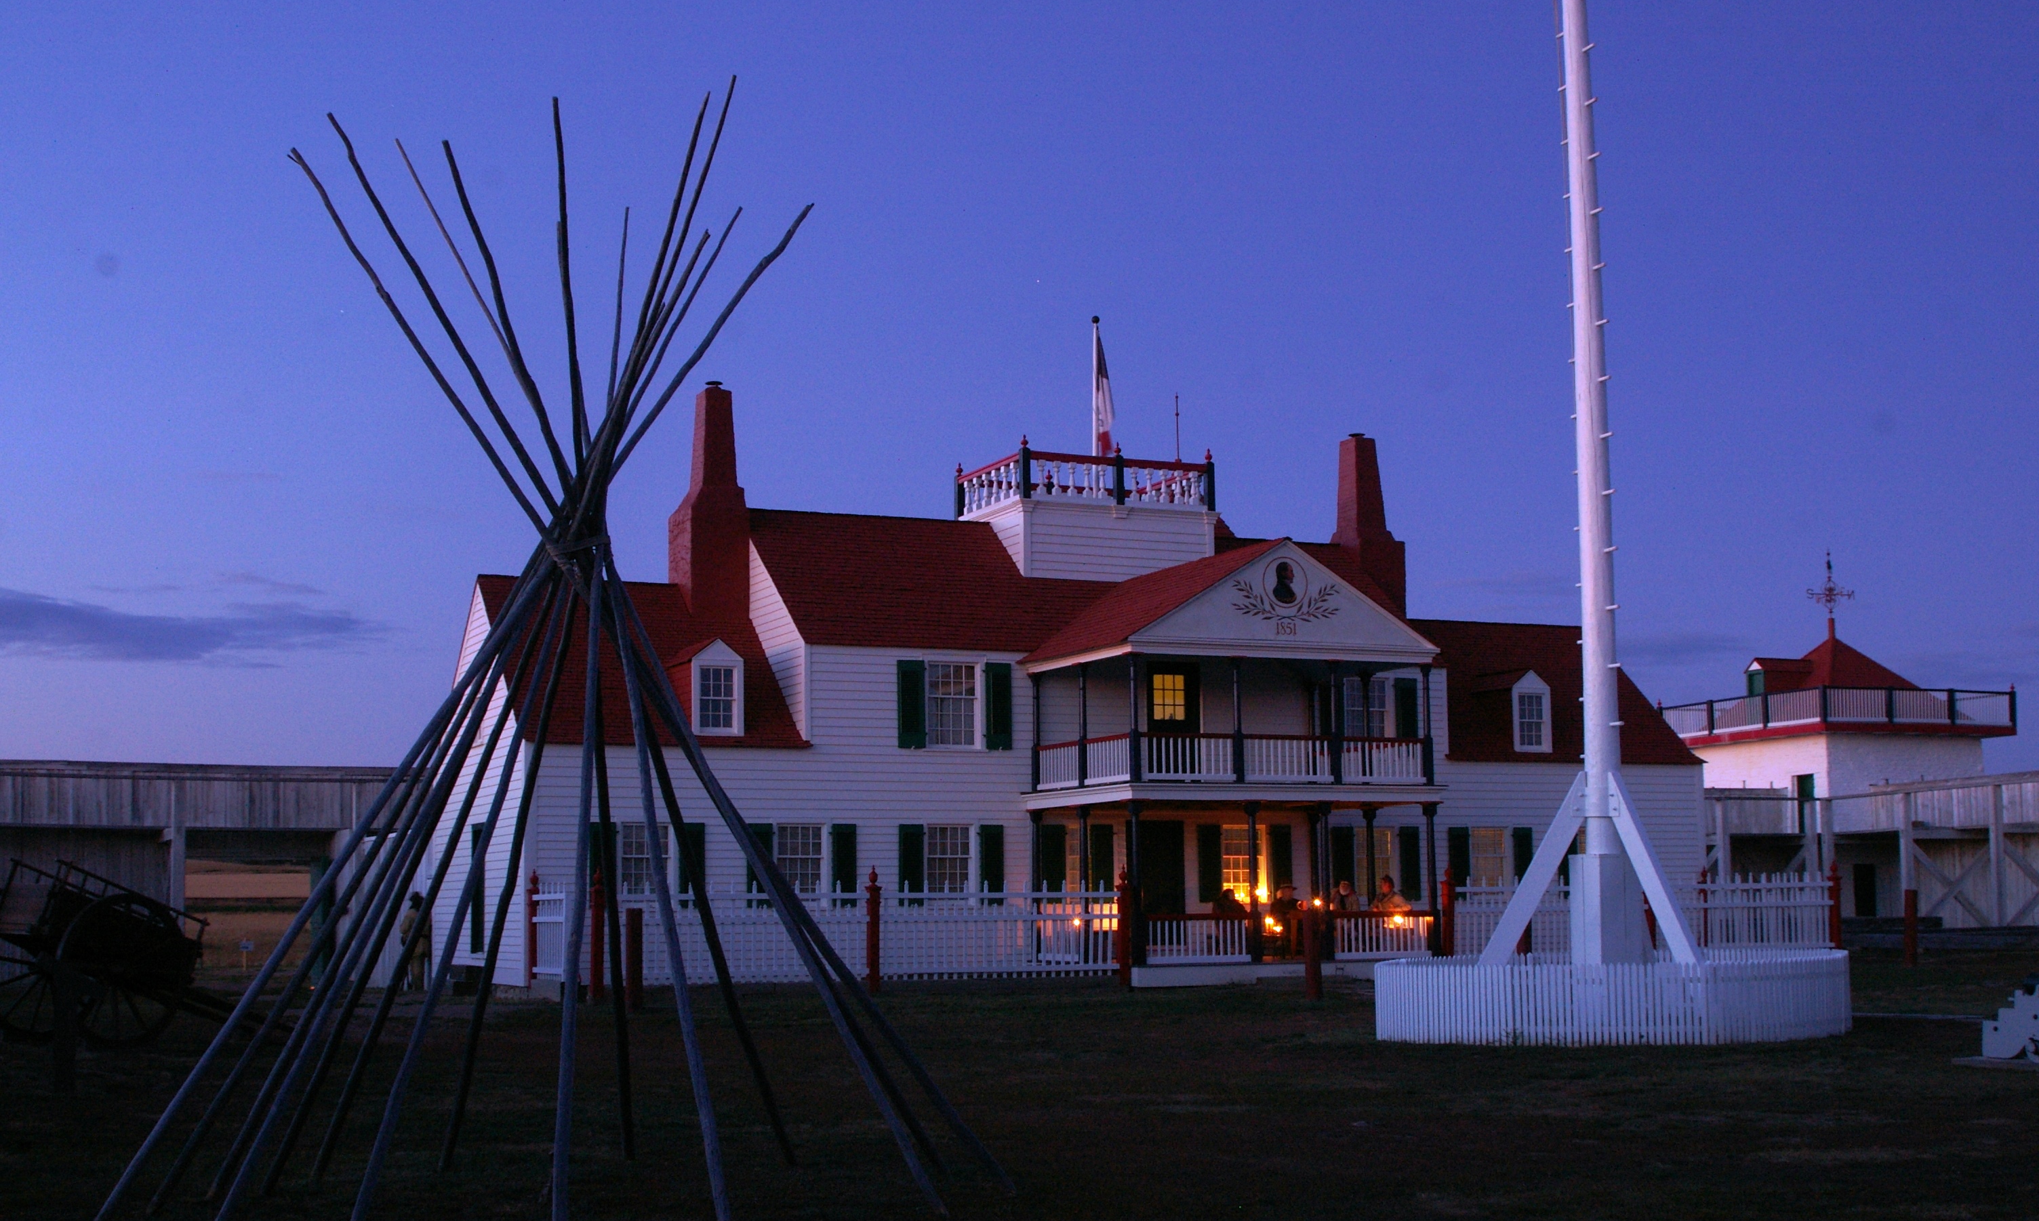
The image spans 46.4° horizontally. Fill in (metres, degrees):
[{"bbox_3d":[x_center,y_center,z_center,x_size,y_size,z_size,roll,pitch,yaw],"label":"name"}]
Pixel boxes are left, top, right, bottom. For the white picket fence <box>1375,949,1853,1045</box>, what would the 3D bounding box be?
[{"bbox_3d":[6.368,4.142,25.582,5.119,0.780,5.119,-1,-7,0],"label":"white picket fence"}]

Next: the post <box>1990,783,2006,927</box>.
[{"bbox_3d":[28.877,7.267,70.144,0.300,4.450,0.300,3,-8,-24],"label":"post"}]

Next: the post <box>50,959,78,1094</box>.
[{"bbox_3d":[-8.155,3.564,20.300,0.180,1.157,0.180,2,-7,-24],"label":"post"}]

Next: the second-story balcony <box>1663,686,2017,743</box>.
[{"bbox_3d":[27.920,3.625,81.489,8.800,1.500,8.600,3,-8,-24],"label":"second-story balcony"}]

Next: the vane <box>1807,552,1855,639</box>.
[{"bbox_3d":[28.096,-0.524,82.269,1.600,2.950,1.500,-3,-7,19],"label":"vane"}]

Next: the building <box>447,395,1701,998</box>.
[{"bbox_3d":[2.244,1.375,44.232,24.000,11.000,11.700,3,-8,-24],"label":"building"}]

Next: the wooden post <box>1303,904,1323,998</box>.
[{"bbox_3d":[4.241,5.019,34.804,0.240,1.400,0.240,3,-8,-24],"label":"wooden post"}]

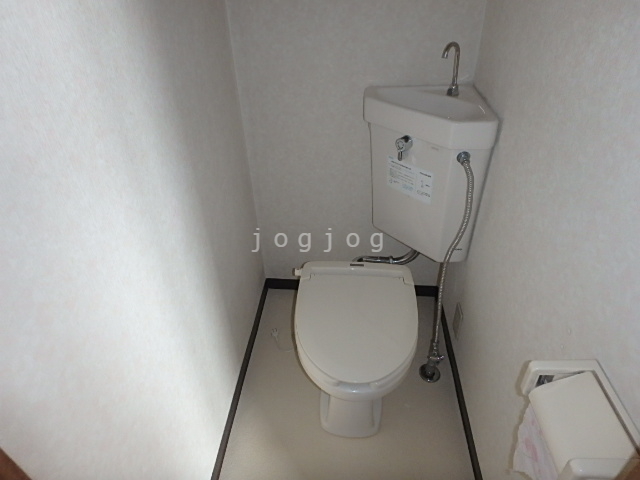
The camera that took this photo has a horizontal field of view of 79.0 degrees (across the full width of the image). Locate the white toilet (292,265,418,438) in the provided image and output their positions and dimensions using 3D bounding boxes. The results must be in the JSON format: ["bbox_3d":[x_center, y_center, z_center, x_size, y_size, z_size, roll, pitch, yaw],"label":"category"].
[{"bbox_3d":[0.103,0.371,1.301,0.390,0.424,0.550,1,35,5],"label":"white toilet"}]

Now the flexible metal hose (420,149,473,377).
[{"bbox_3d":[0.420,0.129,1.280,0.105,0.820,0.215,1,35,5],"label":"flexible metal hose"}]

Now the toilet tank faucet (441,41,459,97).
[{"bbox_3d":[0.386,-0.505,1.157,0.099,0.158,0.030,-26,41,-29],"label":"toilet tank faucet"}]

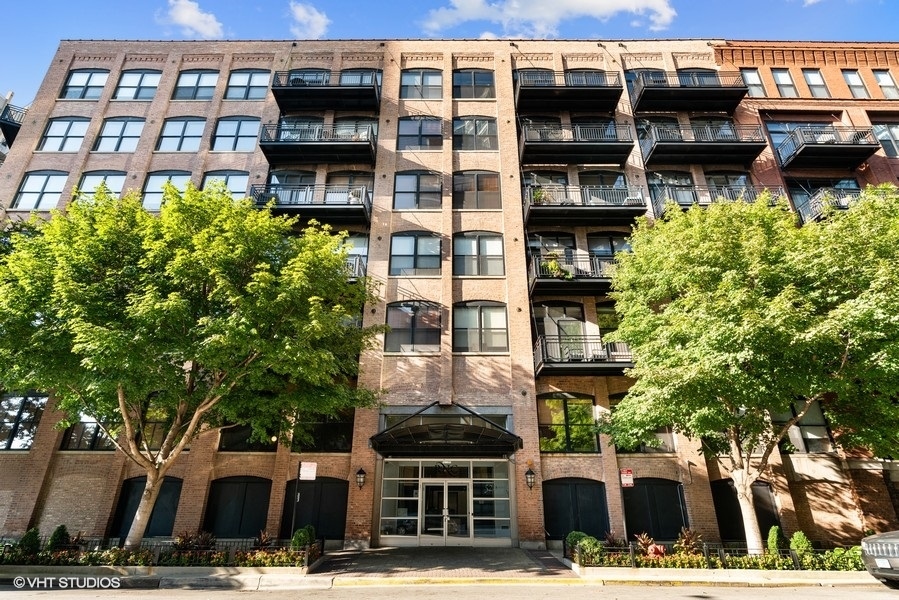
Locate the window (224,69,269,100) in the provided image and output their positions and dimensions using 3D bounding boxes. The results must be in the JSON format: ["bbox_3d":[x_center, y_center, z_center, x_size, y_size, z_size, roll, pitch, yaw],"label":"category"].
[{"bbox_3d":[-10.796,-11.599,24.125,2.173,2.284,0.200,0,-23,1],"label":"window"}]

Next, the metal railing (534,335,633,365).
[{"bbox_3d":[6.163,2.152,17.855,5.091,1.103,1.380,0,-23,0],"label":"metal railing"}]

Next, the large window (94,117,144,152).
[{"bbox_3d":[-17.528,-8.819,23.992,2.307,2.310,0.200,0,-23,1],"label":"large window"}]

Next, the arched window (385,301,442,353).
[{"bbox_3d":[-1.545,1.159,19.694,2.378,2.380,0.200,0,-23,1],"label":"arched window"}]

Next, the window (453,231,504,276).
[{"bbox_3d":[1.372,-2.180,21.061,2.392,2.402,0.200,0,-23,1],"label":"window"}]

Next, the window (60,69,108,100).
[{"bbox_3d":[-20.474,-12.083,25.378,2.326,2.279,0.200,0,-23,1],"label":"window"}]

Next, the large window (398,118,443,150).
[{"bbox_3d":[-1.453,-8.420,22.692,2.221,2.204,0.200,0,-23,1],"label":"large window"}]

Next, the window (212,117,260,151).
[{"bbox_3d":[-11.152,-8.709,23.519,2.295,2.370,0.180,0,-23,0],"label":"window"}]

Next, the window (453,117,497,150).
[{"bbox_3d":[1.398,-8.812,23.826,2.392,2.310,0.200,0,-23,1],"label":"window"}]

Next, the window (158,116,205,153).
[{"bbox_3d":[-13.517,-8.410,22.738,2.213,2.266,0.150,0,-23,0],"label":"window"}]

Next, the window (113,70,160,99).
[{"bbox_3d":[-16.671,-11.575,24.070,2.195,2.239,0.150,0,-23,0],"label":"window"}]

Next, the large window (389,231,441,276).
[{"bbox_3d":[-1.493,-2.095,20.059,2.335,2.319,0.150,0,-23,0],"label":"large window"}]

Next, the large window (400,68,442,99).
[{"bbox_3d":[-1.498,-11.564,24.010,2.310,2.207,0.150,0,-23,0],"label":"large window"}]

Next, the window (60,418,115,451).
[{"bbox_3d":[-13.892,4.817,17.852,2.306,2.241,0.180,0,-23,0],"label":"window"}]

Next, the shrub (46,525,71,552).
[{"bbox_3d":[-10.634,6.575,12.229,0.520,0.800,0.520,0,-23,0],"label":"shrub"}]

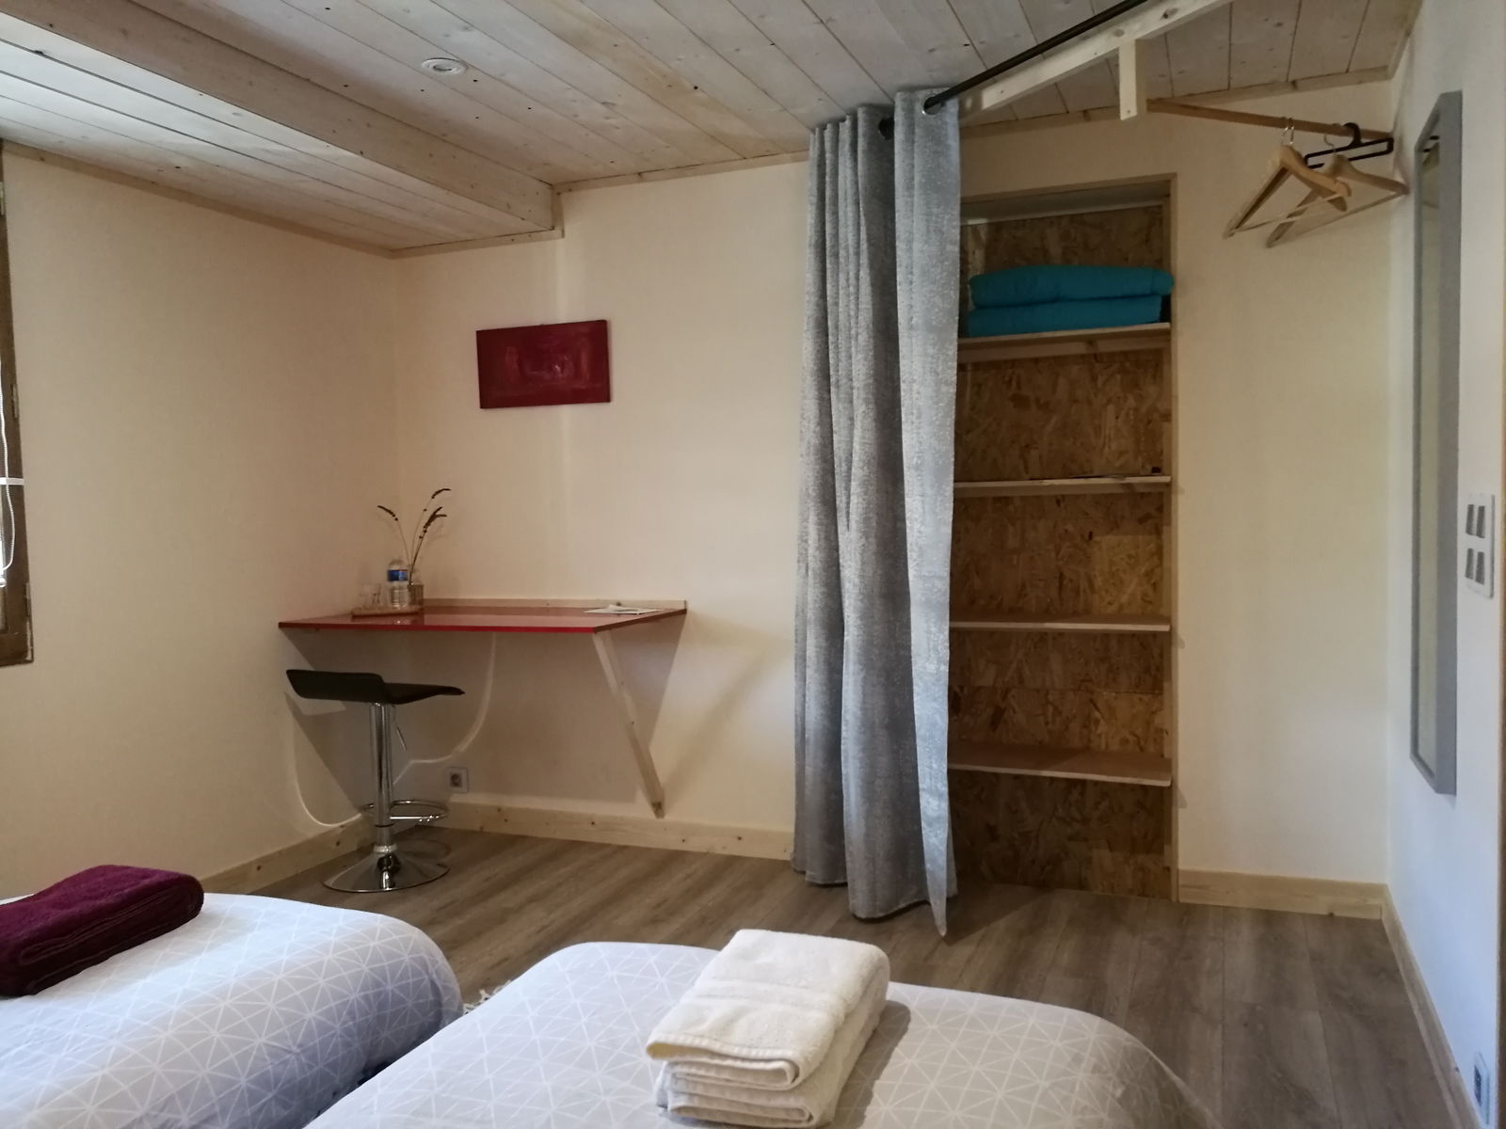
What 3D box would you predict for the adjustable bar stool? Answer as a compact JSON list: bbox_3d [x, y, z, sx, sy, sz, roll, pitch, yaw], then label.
[{"bbox_3d":[-1.113,0.623,3.544,0.366,0.643,0.374,0,3,24],"label":"adjustable bar stool"}]

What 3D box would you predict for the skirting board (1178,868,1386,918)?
[{"bbox_3d":[1.387,0.866,3.096,0.493,0.093,0.020,0,3,22],"label":"skirting board"}]

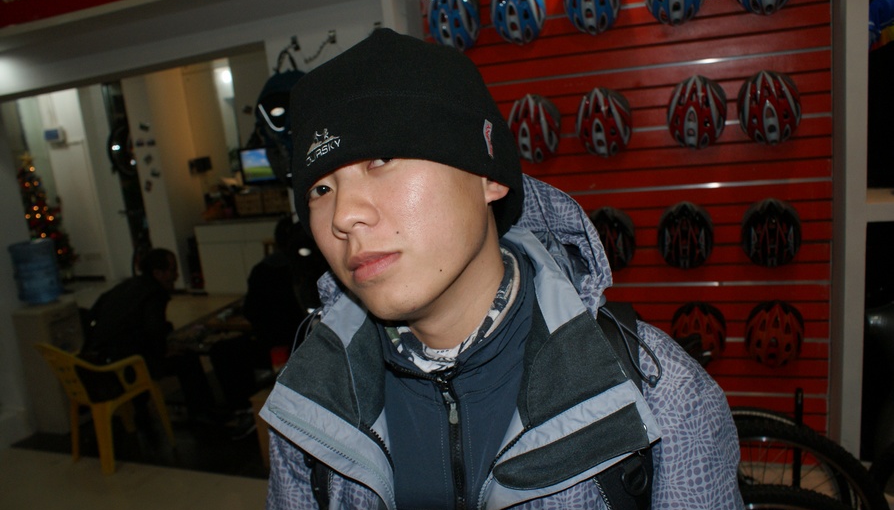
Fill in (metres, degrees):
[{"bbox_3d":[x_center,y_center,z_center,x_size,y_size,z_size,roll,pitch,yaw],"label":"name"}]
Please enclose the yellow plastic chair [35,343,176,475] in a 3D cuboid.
[{"bbox_3d":[-1.896,0.789,3.723,0.510,0.720,0.470,3,14,39],"label":"yellow plastic chair"}]

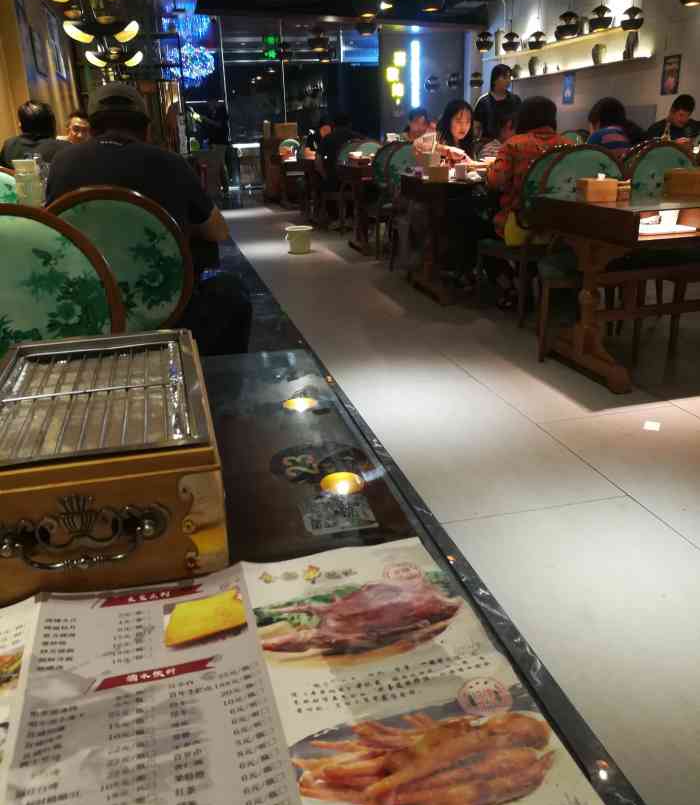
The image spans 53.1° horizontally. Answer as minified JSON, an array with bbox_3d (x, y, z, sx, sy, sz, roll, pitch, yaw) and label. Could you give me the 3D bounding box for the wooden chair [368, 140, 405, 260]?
[{"bbox_3d":[0.356,-1.818,6.306,0.470,0.980,0.540,-7,22,-13],"label":"wooden chair"}]

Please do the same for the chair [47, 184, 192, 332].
[{"bbox_3d":[-0.683,-0.179,2.150,0.460,0.970,0.540,-7,22,-13],"label":"chair"}]

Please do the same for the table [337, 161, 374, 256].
[{"bbox_3d":[0.581,-1.946,6.926,1.250,0.760,0.800,-7,22,-13],"label":"table"}]

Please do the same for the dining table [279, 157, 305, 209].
[{"bbox_3d":[-0.420,-3.274,10.398,1.200,0.770,0.800,-7,22,-13],"label":"dining table"}]

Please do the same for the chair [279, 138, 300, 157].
[{"bbox_3d":[-0.810,-3.292,10.230,0.470,0.980,0.540,-7,22,-13],"label":"chair"}]

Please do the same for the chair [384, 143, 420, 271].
[{"bbox_3d":[0.607,-1.492,5.449,0.500,0.970,0.550,-7,22,-13],"label":"chair"}]

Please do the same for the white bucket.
[{"bbox_3d":[-0.498,-1.559,6.734,0.260,0.235,0.260,-2,21,1],"label":"white bucket"}]

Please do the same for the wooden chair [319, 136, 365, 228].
[{"bbox_3d":[-0.032,-2.529,8.171,0.500,0.970,0.550,-9,22,-18],"label":"wooden chair"}]

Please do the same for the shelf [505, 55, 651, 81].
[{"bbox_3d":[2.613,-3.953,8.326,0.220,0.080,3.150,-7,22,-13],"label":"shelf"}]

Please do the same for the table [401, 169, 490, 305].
[{"bbox_3d":[1.082,-1.227,5.018,1.250,0.760,0.800,-7,22,-13],"label":"table"}]

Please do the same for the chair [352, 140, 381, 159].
[{"bbox_3d":[0.284,-2.236,7.398,0.470,0.980,0.540,-7,22,-13],"label":"chair"}]

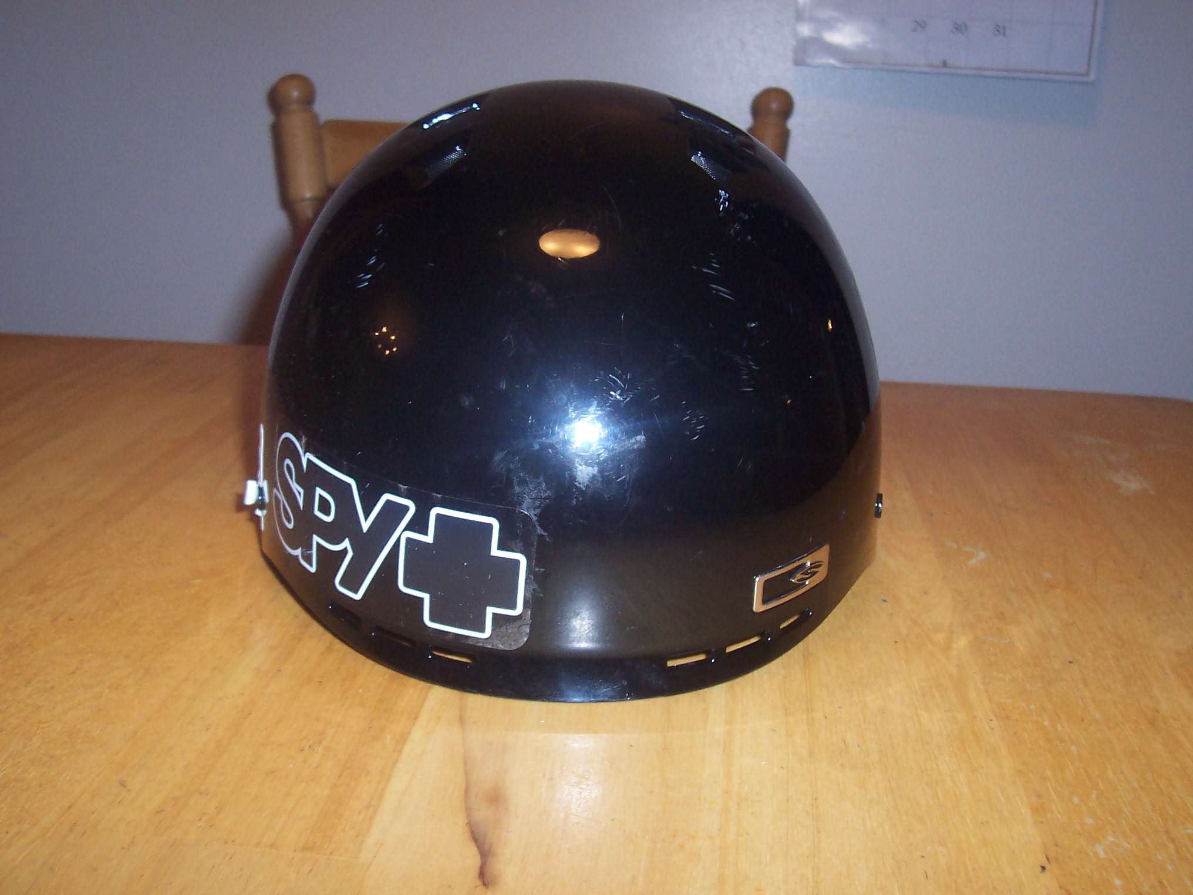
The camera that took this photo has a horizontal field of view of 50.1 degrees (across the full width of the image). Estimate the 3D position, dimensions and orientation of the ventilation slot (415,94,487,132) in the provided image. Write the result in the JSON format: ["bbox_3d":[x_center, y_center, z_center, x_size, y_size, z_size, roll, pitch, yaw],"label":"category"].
[{"bbox_3d":[-0.050,-0.115,0.436,0.025,0.007,0.018,-18,20,5],"label":"ventilation slot"}]

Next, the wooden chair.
[{"bbox_3d":[-0.034,0.203,0.988,0.452,0.957,0.490,0,13,-9],"label":"wooden chair"}]

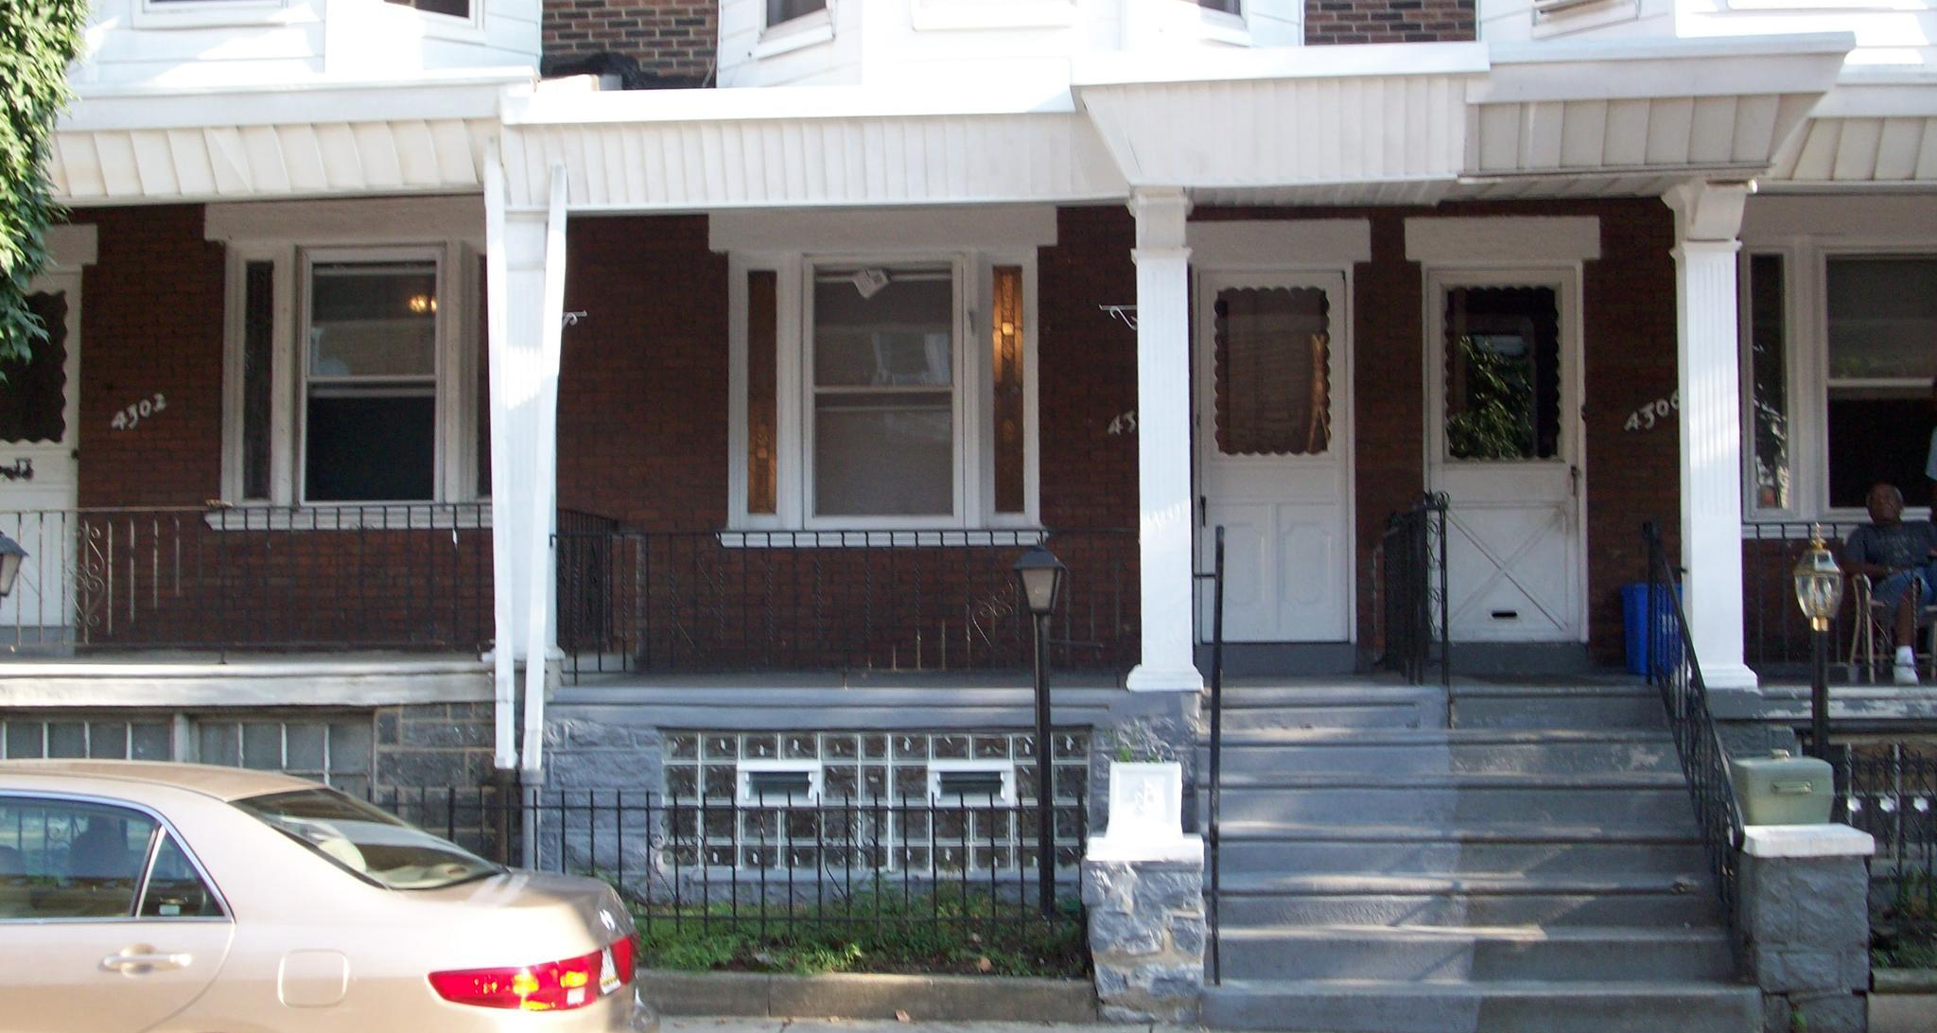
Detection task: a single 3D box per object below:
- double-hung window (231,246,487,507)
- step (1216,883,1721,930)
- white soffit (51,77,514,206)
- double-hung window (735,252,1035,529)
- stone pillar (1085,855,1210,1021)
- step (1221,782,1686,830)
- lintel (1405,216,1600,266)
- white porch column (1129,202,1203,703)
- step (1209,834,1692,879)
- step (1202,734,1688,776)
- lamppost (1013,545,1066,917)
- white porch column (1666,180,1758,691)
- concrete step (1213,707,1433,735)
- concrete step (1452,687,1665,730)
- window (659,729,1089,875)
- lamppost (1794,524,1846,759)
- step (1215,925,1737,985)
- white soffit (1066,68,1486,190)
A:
[{"bbox_3d":[-3.719,-0.877,14.641,1.848,1.655,0.150,0,-3,3],"label":"double-hung window"},{"bbox_3d":[2.232,1.769,10.719,2.290,0.203,0.300,0,-3,3],"label":"step"},{"bbox_3d":[-3.565,-1.941,12.203,2.502,0.538,0.300,0,-3,3],"label":"white soffit"},{"bbox_3d":[-0.512,-0.770,14.408,1.896,1.706,0.130,0,-3,5],"label":"double-hung window"},{"bbox_3d":[0.751,1.781,10.047,0.523,0.696,0.460,0,-3,5],"label":"stone pillar"},{"bbox_3d":[2.194,1.326,10.947,2.240,0.209,0.300,0,-3,5],"label":"step"},{"bbox_3d":[3.202,-1.645,14.142,1.151,0.301,0.150,0,-3,5],"label":"lintel"},{"bbox_3d":[0.983,-0.369,11.726,0.381,2.467,0.370,0,-3,5],"label":"white porch column"},{"bbox_3d":[2.172,1.522,10.658,2.240,0.210,0.300,0,-3,5],"label":"step"},{"bbox_3d":[2.216,1.141,11.236,2.240,0.190,0.300,0,-3,5],"label":"step"},{"bbox_3d":[0.335,1.012,11.072,0.250,1.762,0.240,0,-3,5],"label":"lamppost"},{"bbox_3d":[3.760,-0.406,11.910,0.360,2.538,0.360,0,-3,3],"label":"white porch column"},{"bbox_3d":[1.806,1.008,11.927,1.152,0.161,0.300,0,-3,3],"label":"concrete step"},{"bbox_3d":[2.950,0.969,11.859,1.065,0.213,0.300,0,-3,3],"label":"concrete step"},{"bbox_3d":[-0.465,1.420,11.765,2.149,0.713,0.090,0,-3,5],"label":"window"},{"bbox_3d":[3.900,0.912,10.751,0.220,1.750,0.220,0,-3,3],"label":"lamppost"},{"bbox_3d":[2.203,1.950,10.425,2.292,0.202,0.300,0,-3,3],"label":"step"},{"bbox_3d":[1.513,-1.905,11.681,1.941,0.523,0.320,0,-3,3],"label":"white soffit"}]

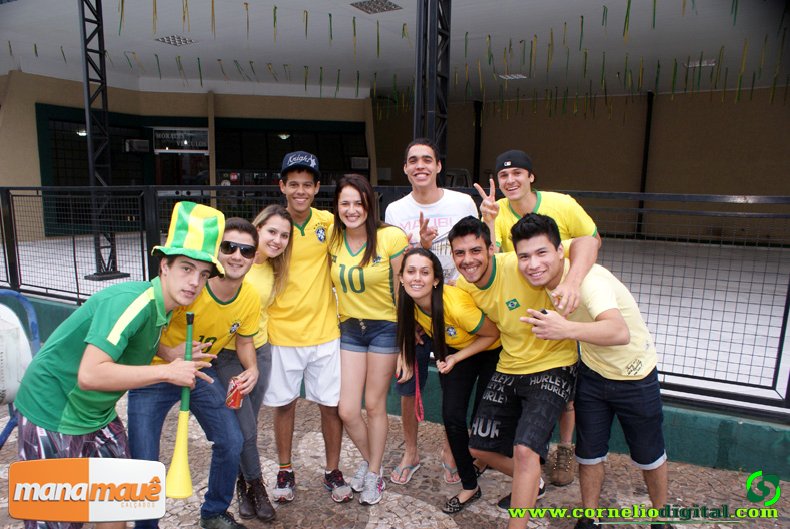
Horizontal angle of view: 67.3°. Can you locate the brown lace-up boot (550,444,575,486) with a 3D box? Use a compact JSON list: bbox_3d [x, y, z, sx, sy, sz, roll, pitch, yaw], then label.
[{"bbox_3d":[0.934,1.082,3.303,0.115,0.160,0.295,3,9,17],"label":"brown lace-up boot"}]

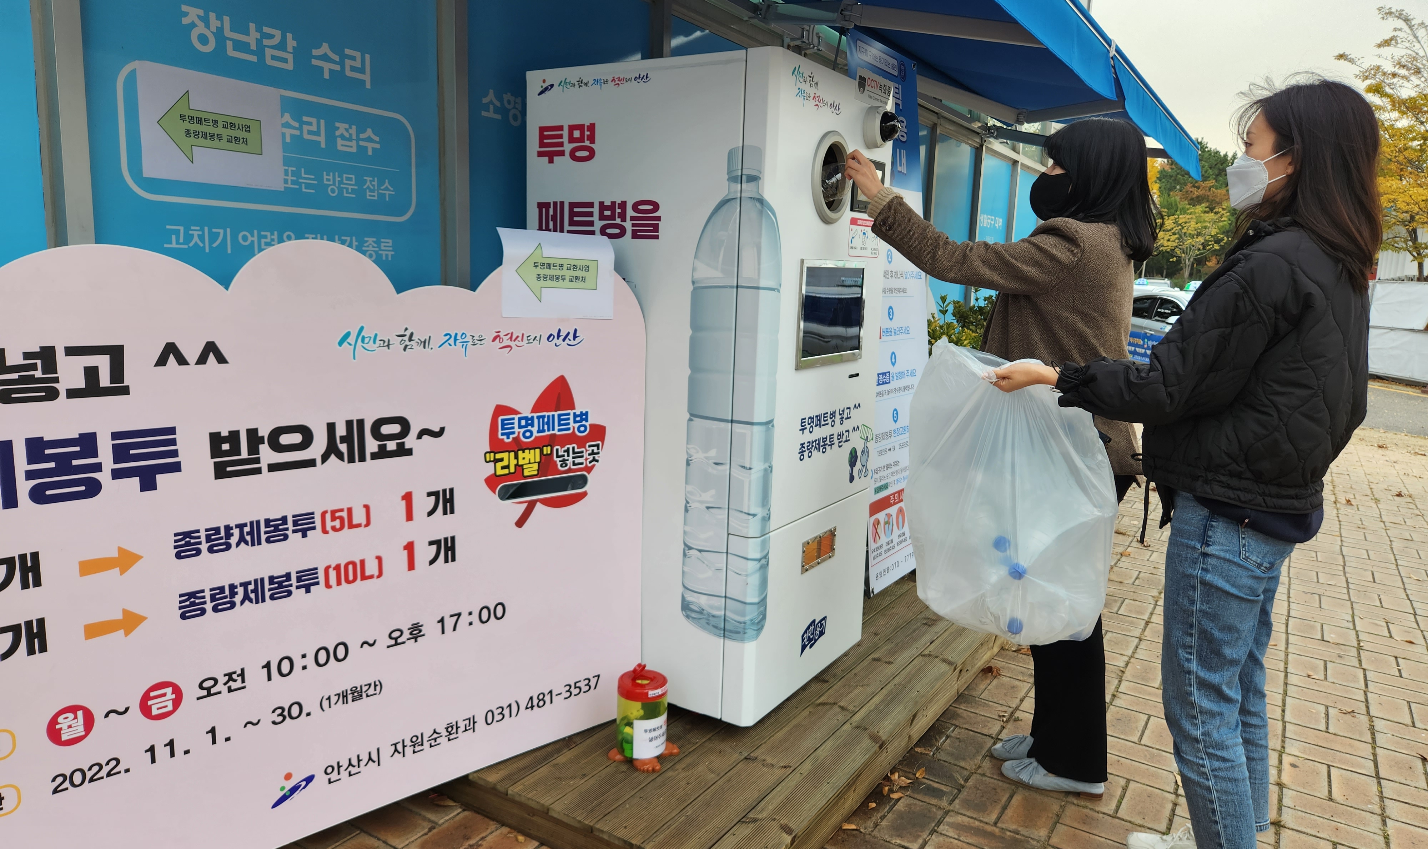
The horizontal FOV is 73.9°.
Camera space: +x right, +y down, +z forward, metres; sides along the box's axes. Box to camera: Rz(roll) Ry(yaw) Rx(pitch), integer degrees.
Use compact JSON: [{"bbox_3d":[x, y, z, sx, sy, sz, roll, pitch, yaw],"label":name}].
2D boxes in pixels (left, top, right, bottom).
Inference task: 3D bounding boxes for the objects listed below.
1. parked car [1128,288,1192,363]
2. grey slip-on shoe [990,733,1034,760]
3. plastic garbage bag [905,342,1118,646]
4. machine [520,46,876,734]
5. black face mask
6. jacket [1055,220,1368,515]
[{"bbox_3d":[7.950,-1.490,15.700,1.850,1.470,4.800,2,9,1],"label":"parked car"},{"bbox_3d":[0.847,0.859,2.470,0.250,0.080,0.090,10,12,39],"label":"grey slip-on shoe"},{"bbox_3d":[0.616,0.157,2.005,0.435,0.638,0.405,8,11,31],"label":"plastic garbage bag"},{"bbox_3d":[-0.006,-0.129,2.796,0.776,1.658,0.753,8,11,31],"label":"machine"},{"bbox_3d":[0.821,-0.548,2.292,0.118,0.130,0.135,7,11,28],"label":"black face mask"},{"bbox_3d":[0.941,-0.126,1.810,0.506,0.526,0.526,10,12,39],"label":"jacket"}]

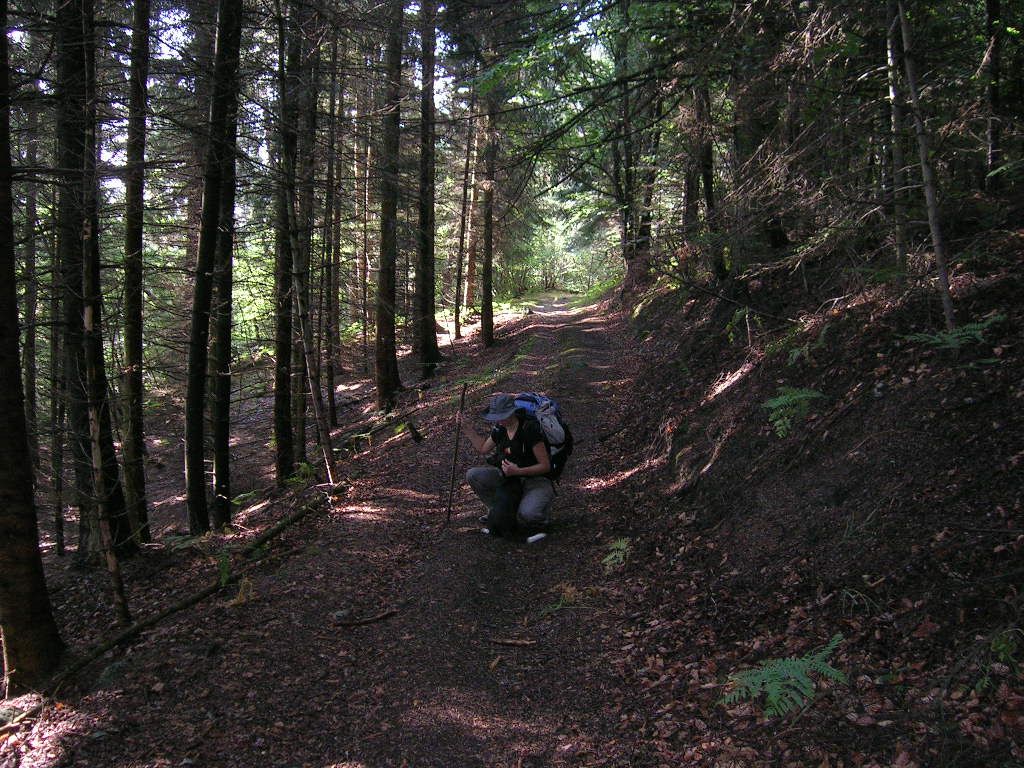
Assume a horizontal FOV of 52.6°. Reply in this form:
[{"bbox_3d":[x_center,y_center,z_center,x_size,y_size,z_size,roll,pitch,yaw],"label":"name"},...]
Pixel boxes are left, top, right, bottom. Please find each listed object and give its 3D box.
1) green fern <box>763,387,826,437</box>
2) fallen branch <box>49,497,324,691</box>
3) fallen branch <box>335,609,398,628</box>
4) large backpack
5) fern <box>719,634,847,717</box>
[{"bbox_3d":[2.210,0.215,8.100,0.470,0.330,0.420,0,4,0],"label":"green fern"},{"bbox_3d":[-1.759,1.126,6.500,0.180,0.140,4.230,0,4,5],"label":"fallen branch"},{"bbox_3d":[-0.745,1.195,5.300,0.370,0.035,0.070,-4,6,-39],"label":"fallen branch"},{"bbox_3d":[0.221,0.380,7.500,0.360,0.600,0.290,3,25,37],"label":"large backpack"},{"bbox_3d":[1.006,1.080,3.850,0.460,0.200,0.360,0,4,0],"label":"fern"}]

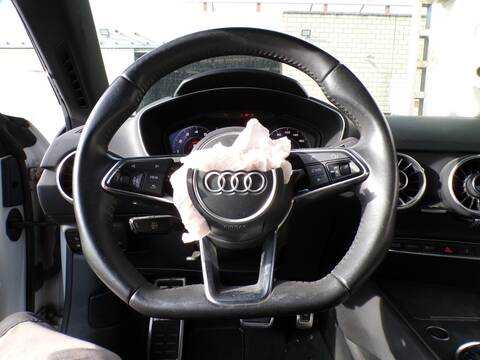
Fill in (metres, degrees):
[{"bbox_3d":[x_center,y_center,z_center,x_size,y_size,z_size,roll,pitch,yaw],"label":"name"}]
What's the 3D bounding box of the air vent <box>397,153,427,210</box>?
[{"bbox_3d":[0.266,0.003,0.572,0.095,0.095,0.040,0,3,0],"label":"air vent"}]

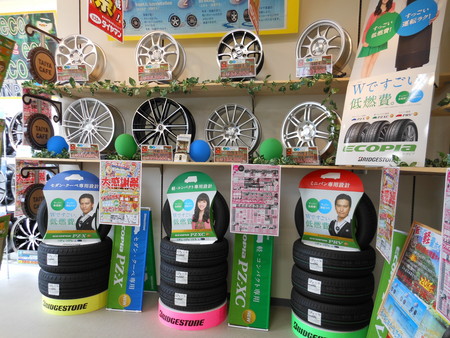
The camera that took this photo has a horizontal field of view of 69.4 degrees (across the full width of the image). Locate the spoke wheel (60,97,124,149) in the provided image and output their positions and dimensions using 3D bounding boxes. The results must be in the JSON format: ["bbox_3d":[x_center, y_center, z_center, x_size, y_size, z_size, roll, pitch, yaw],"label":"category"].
[{"bbox_3d":[-1.167,-0.372,2.926,0.493,0.493,0.205,2,1,10],"label":"spoke wheel"}]

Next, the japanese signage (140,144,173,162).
[{"bbox_3d":[-0.531,-0.126,2.540,0.261,0.128,0.010,2,1,12],"label":"japanese signage"}]

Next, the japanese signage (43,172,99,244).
[{"bbox_3d":[-1.379,0.346,2.987,0.527,0.667,0.100,1,-1,1],"label":"japanese signage"}]

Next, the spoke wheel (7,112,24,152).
[{"bbox_3d":[-1.955,-0.364,3.398,0.505,0.505,0.200,2,3,12],"label":"spoke wheel"}]

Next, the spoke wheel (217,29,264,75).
[{"bbox_3d":[0.129,-0.906,2.622,0.365,0.365,0.170,2,1,12],"label":"spoke wheel"}]

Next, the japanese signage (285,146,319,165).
[{"bbox_3d":[0.602,-0.105,2.546,0.255,0.131,0.012,3,-4,32],"label":"japanese signage"}]

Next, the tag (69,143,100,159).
[{"bbox_3d":[-1.157,-0.146,2.684,0.266,0.128,0.010,2,1,12],"label":"tag"}]

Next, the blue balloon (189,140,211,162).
[{"bbox_3d":[-0.213,-0.155,2.766,0.182,0.189,0.182,1,3,0],"label":"blue balloon"}]

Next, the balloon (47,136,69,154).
[{"bbox_3d":[-1.476,-0.197,2.869,0.173,0.190,0.173,-1,5,-27],"label":"balloon"}]

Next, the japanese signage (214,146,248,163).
[{"bbox_3d":[0.045,-0.106,2.417,0.258,0.122,0.010,2,1,12],"label":"japanese signage"}]

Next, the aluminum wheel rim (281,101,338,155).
[{"bbox_3d":[0.708,-0.318,2.667,0.437,0.437,0.190,4,7,35],"label":"aluminum wheel rim"}]

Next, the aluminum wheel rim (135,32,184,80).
[{"bbox_3d":[-0.569,-1.001,2.925,0.397,0.397,0.190,2,4,11],"label":"aluminum wheel rim"}]

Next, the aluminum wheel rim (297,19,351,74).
[{"bbox_3d":[0.797,-0.974,2.633,0.393,0.393,0.190,4,6,37],"label":"aluminum wheel rim"}]

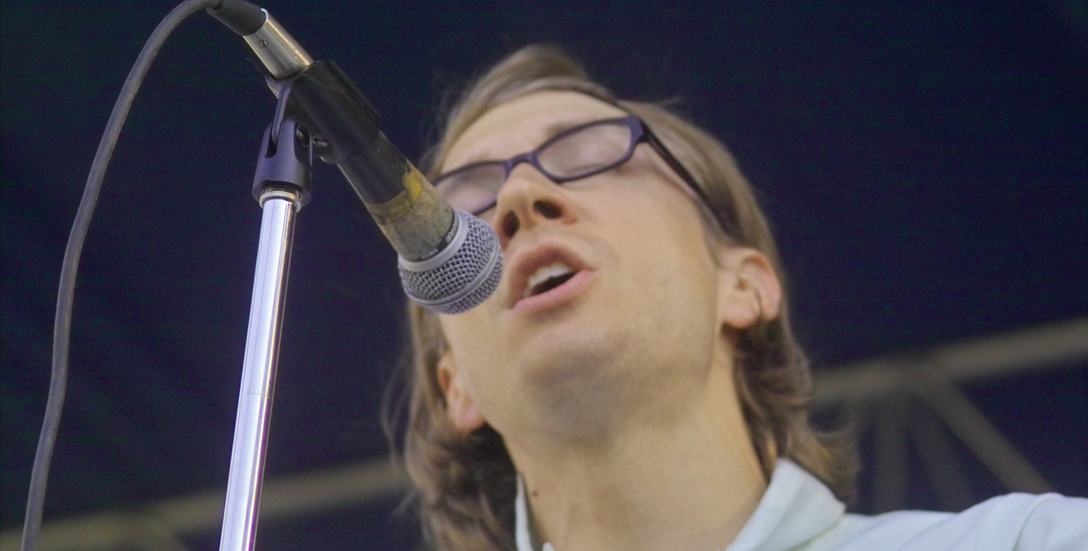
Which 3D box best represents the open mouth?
[{"bbox_3d":[0.003,0.003,2.605,0.033,0.017,0.018,-21,-46,9],"label":"open mouth"}]

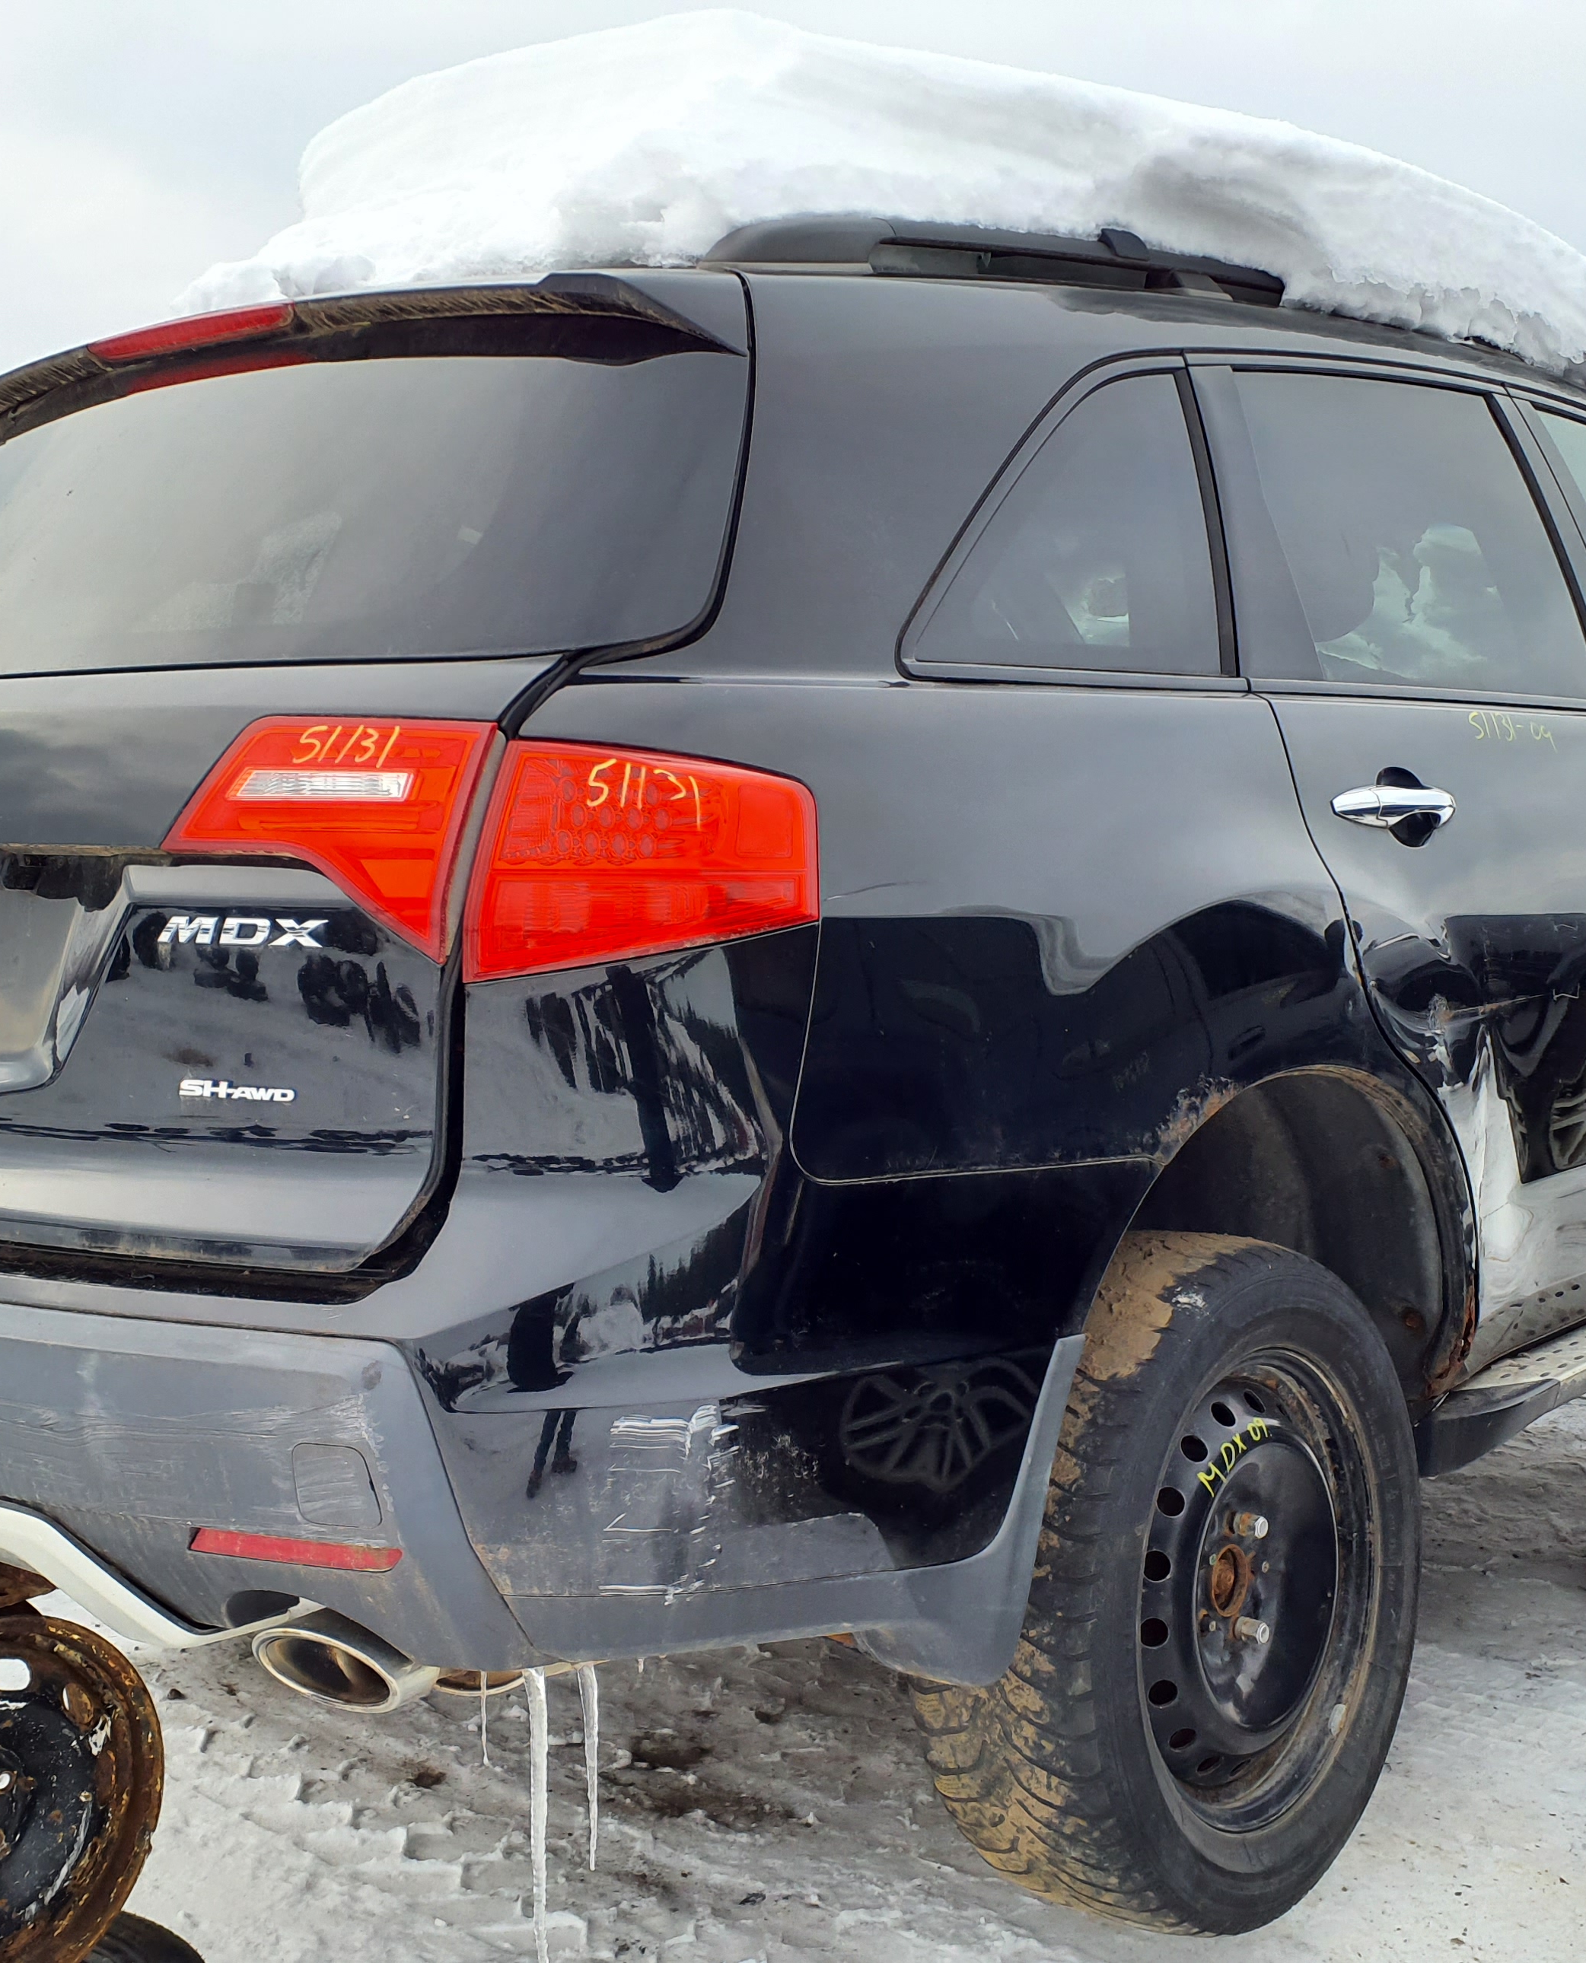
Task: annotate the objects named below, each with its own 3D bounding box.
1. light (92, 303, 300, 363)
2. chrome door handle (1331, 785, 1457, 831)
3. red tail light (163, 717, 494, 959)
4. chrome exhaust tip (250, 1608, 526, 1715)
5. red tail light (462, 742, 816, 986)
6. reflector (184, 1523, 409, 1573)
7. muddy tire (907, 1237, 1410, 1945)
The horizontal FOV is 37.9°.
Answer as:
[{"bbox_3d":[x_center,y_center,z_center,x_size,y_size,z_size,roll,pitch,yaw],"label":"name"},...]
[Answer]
[{"bbox_3d":[-0.618,-0.668,2.393,0.345,0.028,0.032,4,7,41],"label":"light"},{"bbox_3d":[0.634,-0.183,2.423,0.051,0.044,0.227,3,6,41],"label":"chrome door handle"},{"bbox_3d":[-0.382,-0.119,1.870,0.315,0.200,0.101,1,5,29],"label":"red tail light"},{"bbox_3d":[-0.294,0.522,1.812,0.207,0.081,0.157,3,6,41],"label":"chrome exhaust tip"},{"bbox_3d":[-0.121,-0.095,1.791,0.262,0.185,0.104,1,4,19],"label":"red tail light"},{"bbox_3d":[-0.397,0.452,1.847,0.182,0.022,0.016,1,5,13],"label":"reflector"},{"bbox_3d":[0.411,0.625,2.427,0.237,0.712,0.712,-4,1,42],"label":"muddy tire"}]

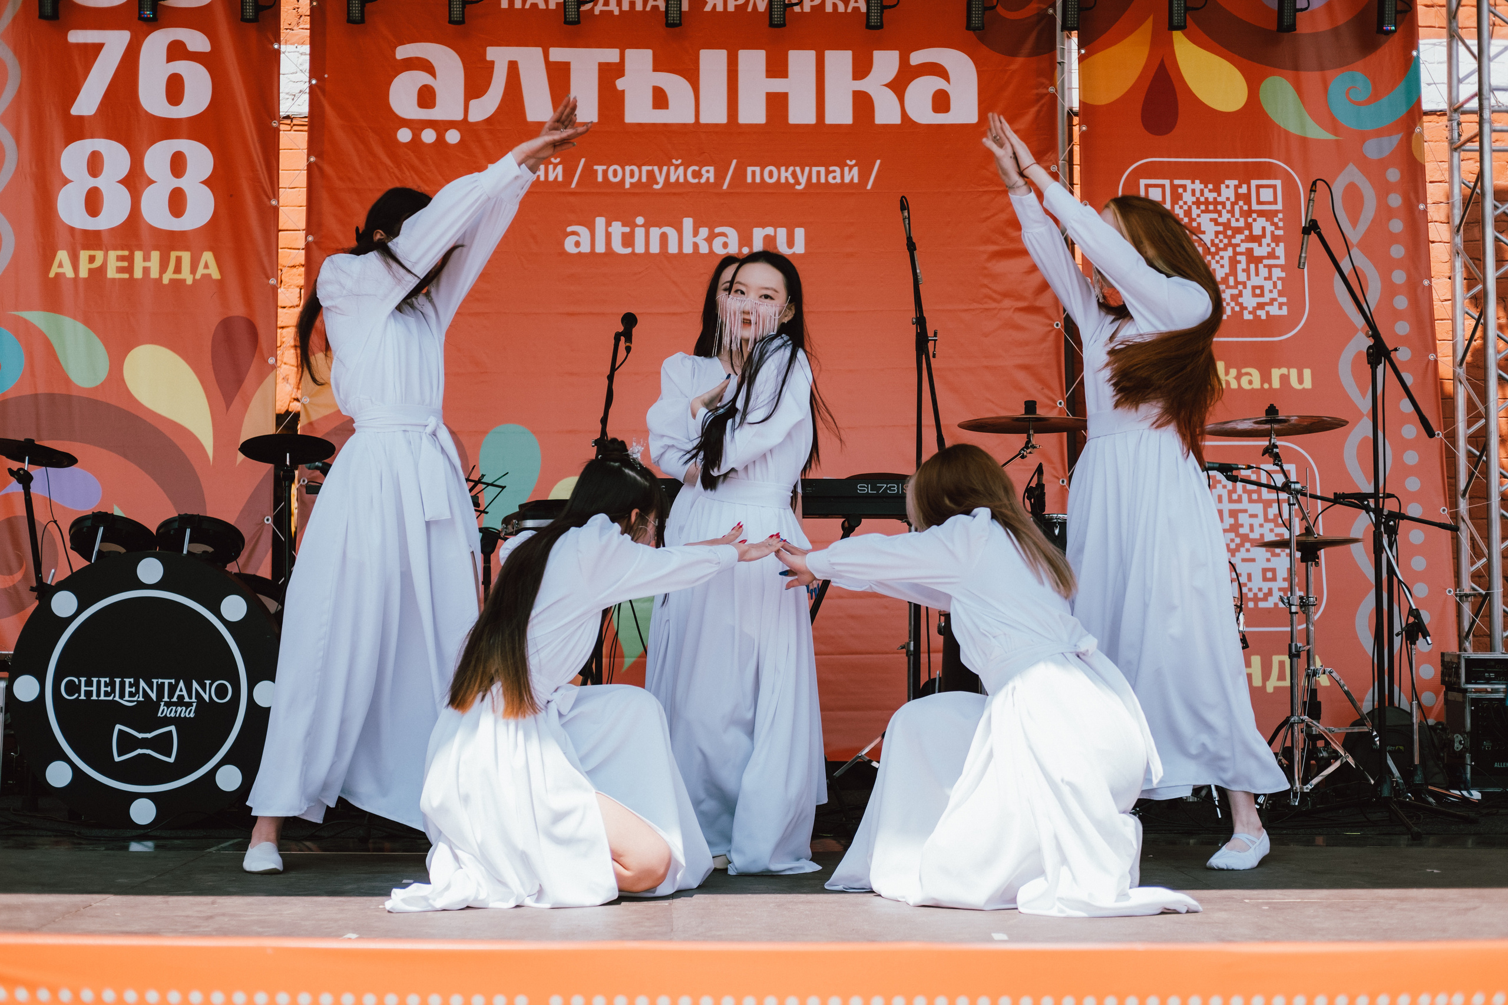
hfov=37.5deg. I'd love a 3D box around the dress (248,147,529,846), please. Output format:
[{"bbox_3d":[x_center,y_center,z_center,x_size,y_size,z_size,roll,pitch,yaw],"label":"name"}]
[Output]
[{"bbox_3d":[-0.866,-0.029,5.309,0.600,1.590,0.500,-2,-4,38],"label":"dress"}]

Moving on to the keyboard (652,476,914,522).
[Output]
[{"bbox_3d":[0.180,-0.010,6.730,1.100,0.115,0.310,0,-3,0],"label":"keyboard"}]

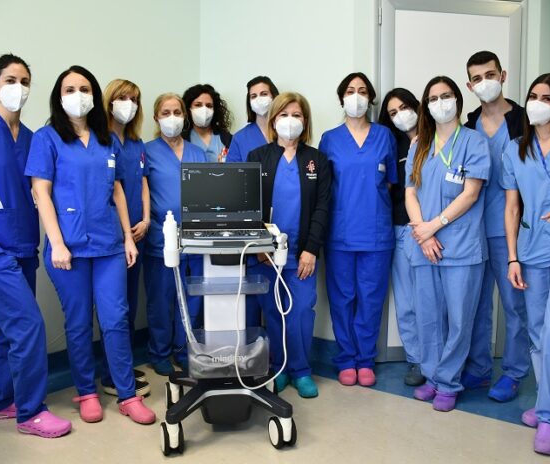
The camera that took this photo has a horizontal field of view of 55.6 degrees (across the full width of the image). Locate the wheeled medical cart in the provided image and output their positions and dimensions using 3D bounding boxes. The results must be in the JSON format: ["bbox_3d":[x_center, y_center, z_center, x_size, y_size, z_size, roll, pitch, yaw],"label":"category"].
[{"bbox_3d":[-0.222,0.434,2.407,0.540,0.930,0.560,-1,5,-8],"label":"wheeled medical cart"}]

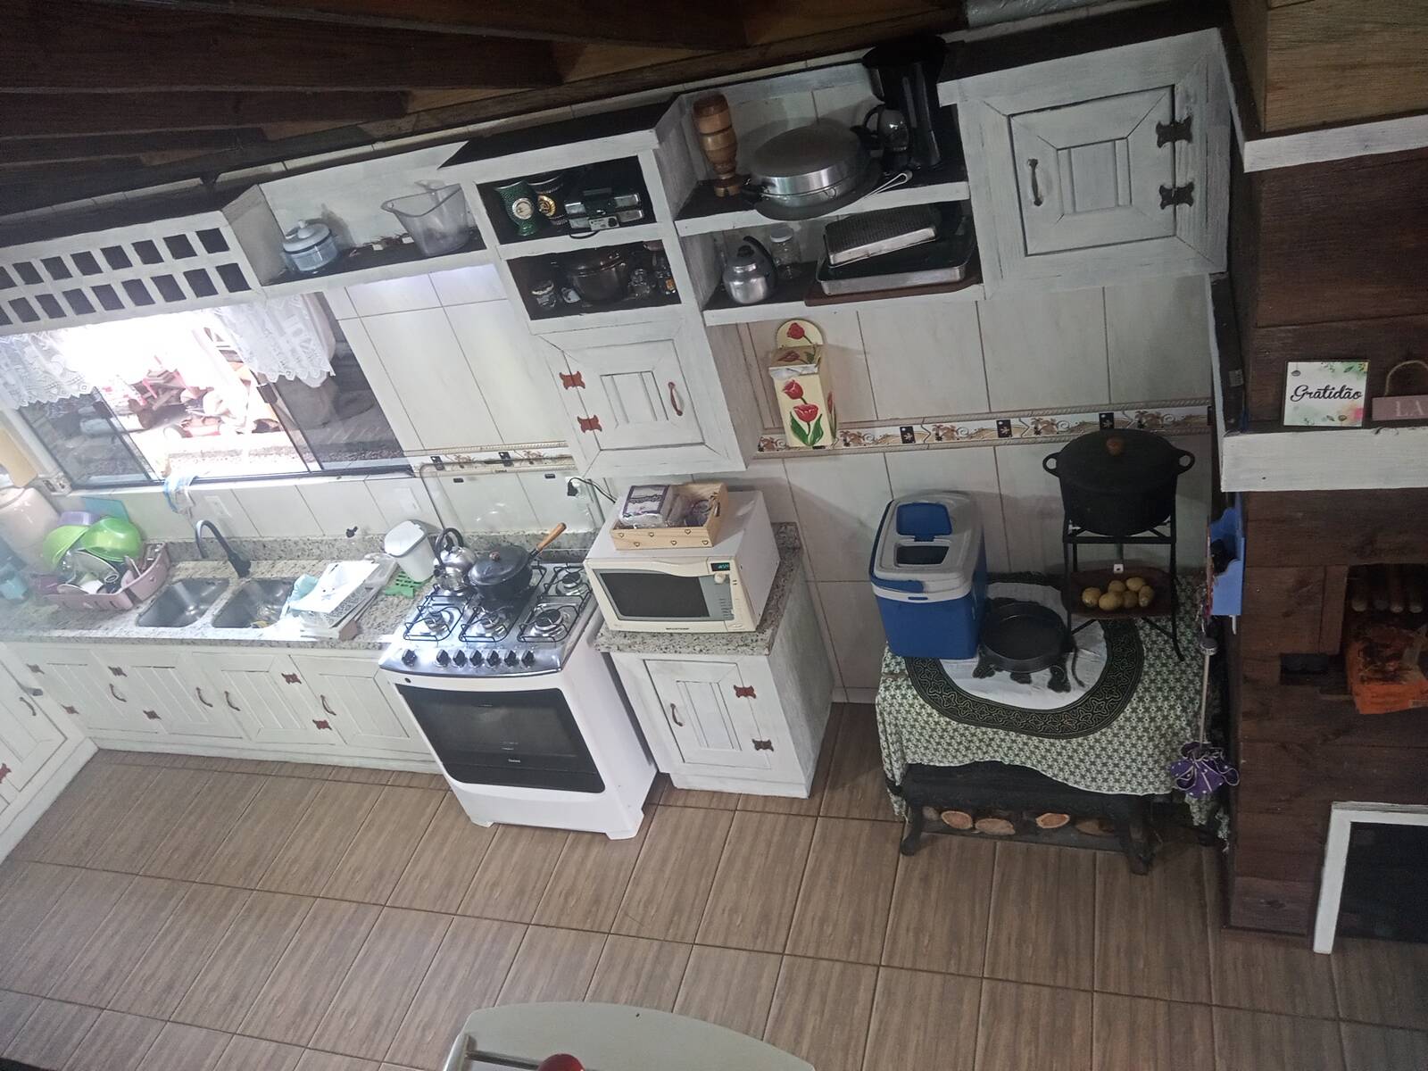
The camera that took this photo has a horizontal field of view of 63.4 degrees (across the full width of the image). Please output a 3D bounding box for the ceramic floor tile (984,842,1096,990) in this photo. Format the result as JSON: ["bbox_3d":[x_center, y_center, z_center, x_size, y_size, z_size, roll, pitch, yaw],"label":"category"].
[{"bbox_3d":[1.050,1.177,3.671,0.316,0.010,0.554,-1,39,22],"label":"ceramic floor tile"}]

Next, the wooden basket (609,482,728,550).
[{"bbox_3d":[-0.144,-0.069,3.967,0.360,0.098,0.250,-1,39,22],"label":"wooden basket"}]

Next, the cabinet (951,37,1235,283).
[{"bbox_3d":[0.963,-0.951,2.916,0.593,0.590,0.240,-1,39,22],"label":"cabinet"}]

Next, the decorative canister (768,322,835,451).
[{"bbox_3d":[0.283,-0.468,3.625,0.150,0.430,0.100,-2,39,22],"label":"decorative canister"}]

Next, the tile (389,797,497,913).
[{"bbox_3d":[-1.071,1.291,4.752,0.332,0.010,0.582,-1,39,22],"label":"tile"}]

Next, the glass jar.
[{"bbox_3d":[0.211,-0.834,3.408,0.082,0.134,0.082,-12,36,9],"label":"glass jar"}]

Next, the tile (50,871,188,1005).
[{"bbox_3d":[-2.359,1.615,4.615,0.316,0.010,0.554,-1,39,22],"label":"tile"}]

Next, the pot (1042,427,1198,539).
[{"bbox_3d":[1.131,-0.167,3.231,0.405,0.225,0.315,-1,39,22],"label":"pot"}]

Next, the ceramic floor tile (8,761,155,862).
[{"bbox_3d":[-2.850,1.301,5.367,0.326,0.010,0.570,-1,39,22],"label":"ceramic floor tile"}]

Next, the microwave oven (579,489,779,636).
[{"bbox_3d":[-0.086,0.090,3.971,0.550,0.323,0.375,-2,39,22],"label":"microwave oven"}]

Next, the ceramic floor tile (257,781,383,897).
[{"bbox_3d":[-1.611,1.246,4.773,0.320,0.010,0.559,-2,39,22],"label":"ceramic floor tile"}]

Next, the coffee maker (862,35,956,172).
[{"bbox_3d":[0.513,-1.091,2.914,0.205,0.295,0.160,-6,37,17],"label":"coffee maker"}]

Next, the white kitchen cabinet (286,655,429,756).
[{"bbox_3d":[-1.340,0.545,4.859,0.490,0.565,0.475,-2,39,22],"label":"white kitchen cabinet"}]

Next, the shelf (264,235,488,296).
[{"bbox_3d":[-1.027,-0.884,3.676,0.890,0.048,0.237,-2,39,22],"label":"shelf"}]

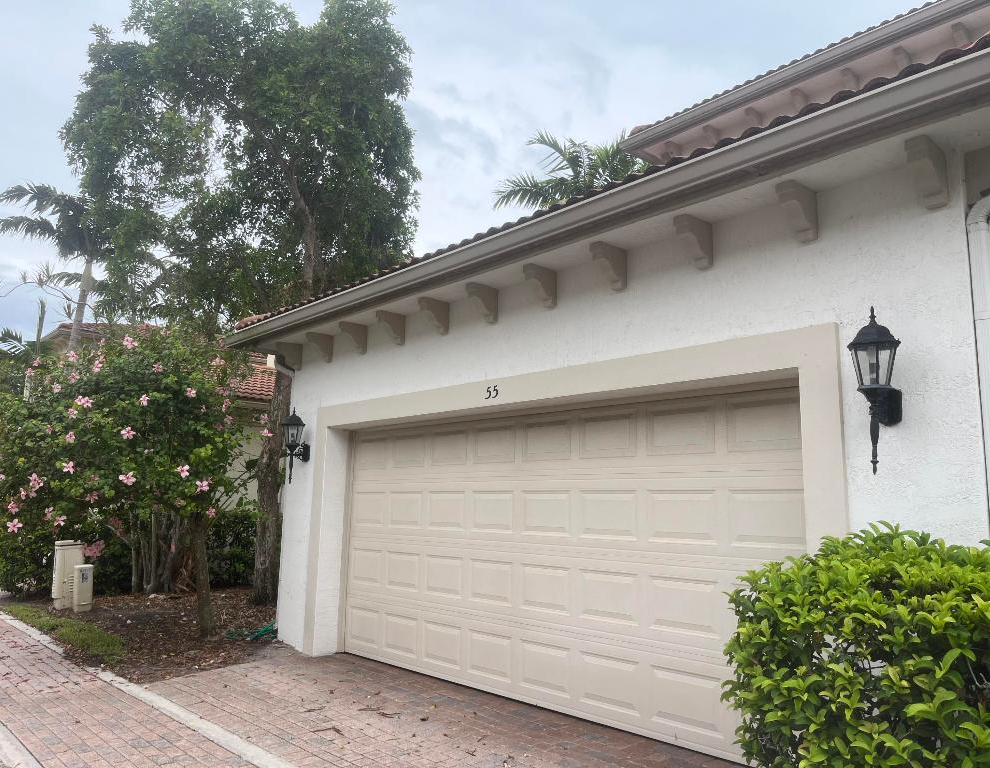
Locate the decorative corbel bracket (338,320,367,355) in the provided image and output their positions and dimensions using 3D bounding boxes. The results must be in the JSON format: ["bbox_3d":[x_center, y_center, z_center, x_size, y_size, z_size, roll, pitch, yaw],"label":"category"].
[{"bbox_3d":[-1.320,-0.418,7.175,0.253,0.254,0.087,9,-12,-41],"label":"decorative corbel bracket"}]

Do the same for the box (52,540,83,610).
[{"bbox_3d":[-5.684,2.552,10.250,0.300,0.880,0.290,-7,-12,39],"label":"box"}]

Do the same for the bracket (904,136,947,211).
[{"bbox_3d":[1.953,-0.935,3.480,0.245,0.260,0.092,9,-12,-41],"label":"bracket"}]

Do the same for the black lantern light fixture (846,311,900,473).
[{"bbox_3d":[1.742,0.029,3.503,0.290,0.770,0.225,9,-12,-41],"label":"black lantern light fixture"}]

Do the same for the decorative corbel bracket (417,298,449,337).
[{"bbox_3d":[-0.497,-0.551,6.263,0.253,0.254,0.087,9,-12,-41],"label":"decorative corbel bracket"}]

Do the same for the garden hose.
[{"bbox_3d":[-2.616,2.631,8.242,0.600,0.125,0.636,4,-10,-17],"label":"garden hose"}]

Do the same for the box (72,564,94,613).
[{"bbox_3d":[-5.357,2.659,10.000,0.190,0.590,0.210,-7,-12,40],"label":"box"}]

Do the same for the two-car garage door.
[{"bbox_3d":[0.196,1.244,5.706,0.080,2.090,4.770,9,-12,-41],"label":"two-car garage door"}]

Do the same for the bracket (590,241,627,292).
[{"bbox_3d":[0.717,-0.738,4.835,0.245,0.260,0.092,9,-12,-41],"label":"bracket"}]

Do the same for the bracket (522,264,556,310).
[{"bbox_3d":[0.316,-0.683,5.360,0.253,0.254,0.087,9,-12,-41],"label":"bracket"}]

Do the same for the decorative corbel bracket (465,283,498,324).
[{"bbox_3d":[-0.104,-0.607,5.734,0.245,0.260,0.092,9,-12,-41],"label":"decorative corbel bracket"}]

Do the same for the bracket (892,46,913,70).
[{"bbox_3d":[4.481,-3.534,8.480,0.245,0.260,0.092,9,-12,-41],"label":"bracket"}]

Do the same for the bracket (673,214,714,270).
[{"bbox_3d":[1.150,-0.818,4.436,0.253,0.254,0.087,9,-12,-41],"label":"bracket"}]

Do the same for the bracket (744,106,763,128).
[{"bbox_3d":[3.294,-3.345,9.780,0.245,0.260,0.092,9,-12,-41],"label":"bracket"}]

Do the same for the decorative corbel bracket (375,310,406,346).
[{"bbox_3d":[-0.907,-0.485,6.718,0.253,0.254,0.087,9,-12,-41],"label":"decorative corbel bracket"}]

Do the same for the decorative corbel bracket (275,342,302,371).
[{"bbox_3d":[-2.172,-0.280,8.120,0.253,0.254,0.087,9,-12,-41],"label":"decorative corbel bracket"}]

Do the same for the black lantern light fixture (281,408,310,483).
[{"bbox_3d":[-1.986,0.628,7.703,0.299,0.793,0.220,9,-12,-41],"label":"black lantern light fixture"}]

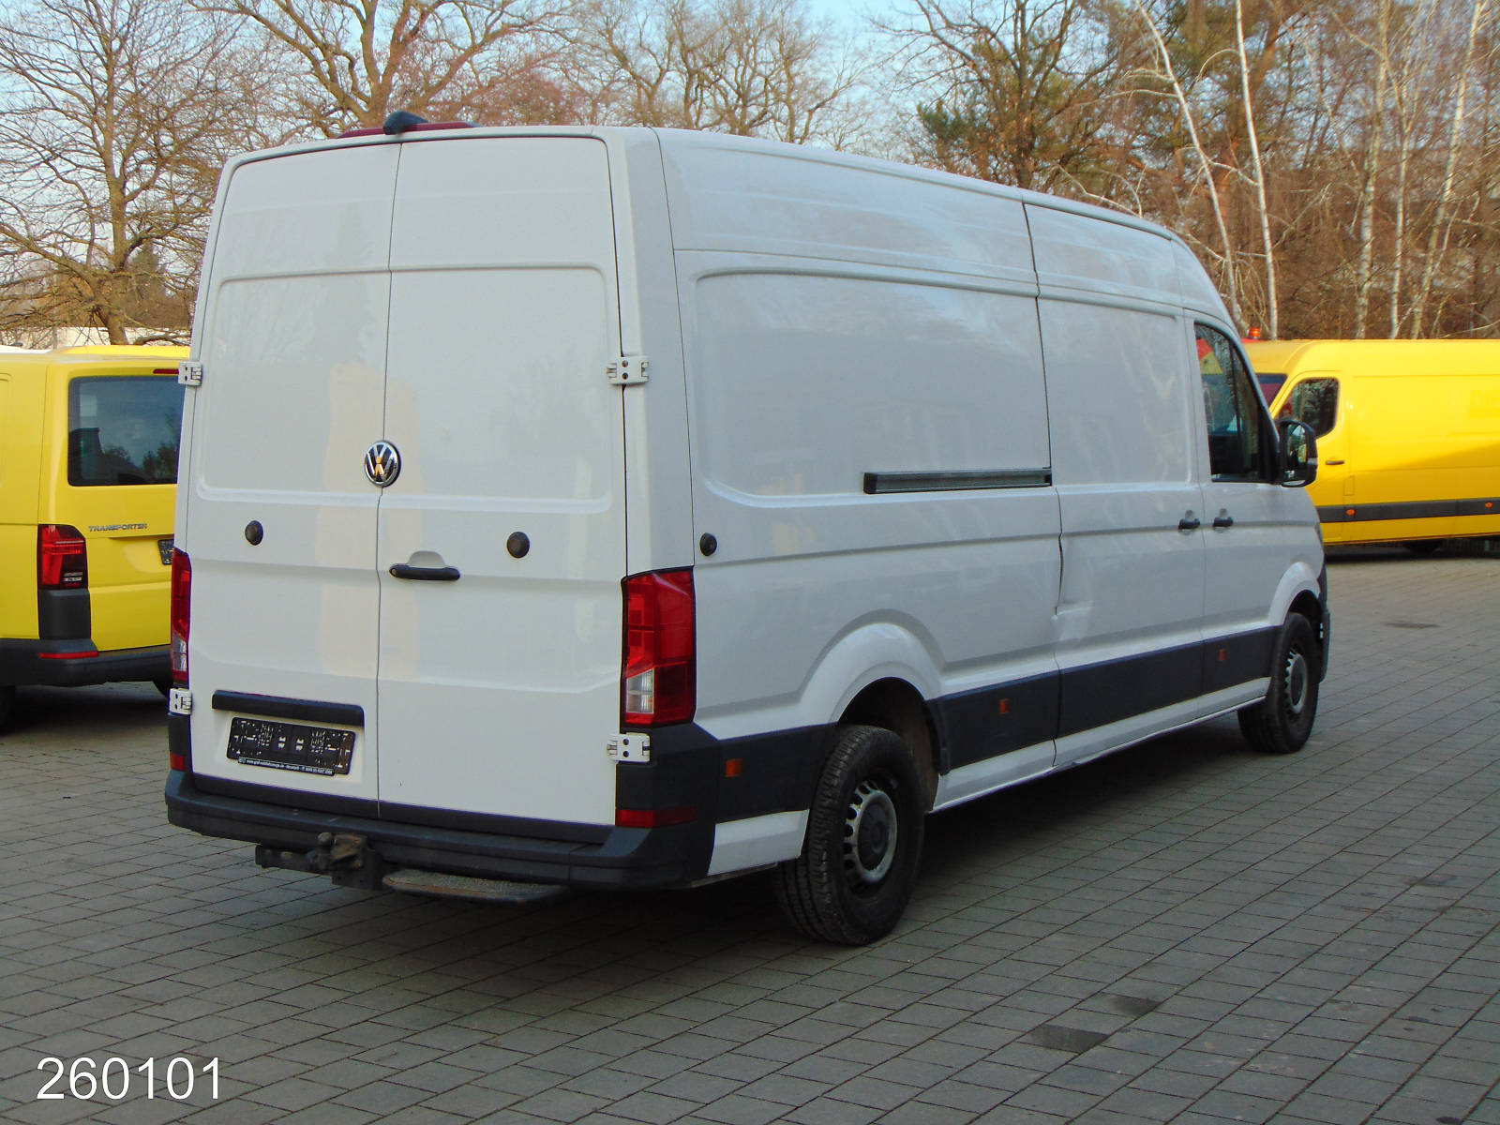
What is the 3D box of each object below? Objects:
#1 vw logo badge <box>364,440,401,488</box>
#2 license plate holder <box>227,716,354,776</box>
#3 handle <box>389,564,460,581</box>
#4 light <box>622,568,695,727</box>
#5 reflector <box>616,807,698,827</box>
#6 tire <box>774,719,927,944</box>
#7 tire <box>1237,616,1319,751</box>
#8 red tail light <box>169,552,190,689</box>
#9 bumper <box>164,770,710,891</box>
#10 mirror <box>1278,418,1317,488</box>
[{"bbox_3d":[-1.089,-0.291,6.421,0.145,0.145,0.022,3,5,32],"label":"vw logo badge"},{"bbox_3d":[-1.446,0.576,6.791,0.525,0.133,0.025,3,-6,32],"label":"license plate holder"},{"bbox_3d":[-0.950,0.030,6.337,0.265,0.043,0.060,3,5,32],"label":"handle"},{"bbox_3d":[-0.262,0.233,6.059,0.138,0.440,0.190,3,5,32],"label":"light"},{"bbox_3d":[-0.261,0.712,6.111,0.130,0.053,0.210,3,5,32],"label":"reflector"},{"bbox_3d":[0.332,0.887,7.159,0.230,0.696,0.708,3,5,32],"label":"tire"},{"bbox_3d":[2.682,0.608,10.975,0.230,0.696,0.708,3,5,32],"label":"tire"},{"bbox_3d":[-1.822,0.158,7.021,0.138,0.440,0.190,3,5,32],"label":"red tail light"},{"bbox_3d":[-1.043,0.786,6.584,1.970,0.185,0.350,3,5,32],"label":"bumper"},{"bbox_3d":[2.594,-0.517,10.269,0.210,0.335,0.150,3,5,32],"label":"mirror"}]

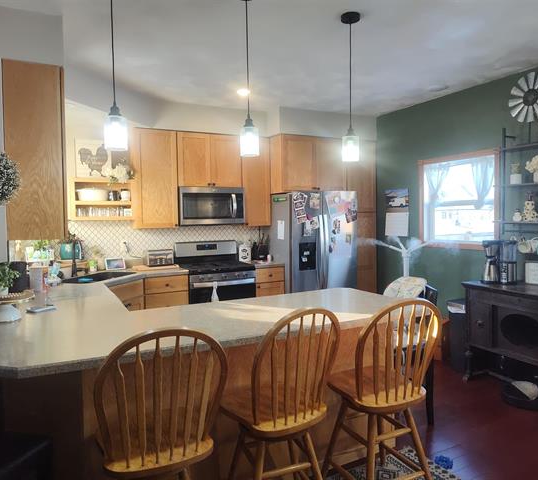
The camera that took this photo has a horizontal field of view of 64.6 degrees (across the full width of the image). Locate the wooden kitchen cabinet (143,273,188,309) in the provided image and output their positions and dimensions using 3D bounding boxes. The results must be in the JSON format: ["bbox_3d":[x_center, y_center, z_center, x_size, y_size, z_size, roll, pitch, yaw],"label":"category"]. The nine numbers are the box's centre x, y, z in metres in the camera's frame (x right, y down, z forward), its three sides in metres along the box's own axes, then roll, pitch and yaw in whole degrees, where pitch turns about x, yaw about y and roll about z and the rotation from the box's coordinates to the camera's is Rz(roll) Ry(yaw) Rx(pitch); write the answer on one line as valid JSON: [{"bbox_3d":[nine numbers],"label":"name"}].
[{"bbox_3d":[-1.178,0.804,4.655,0.460,0.876,0.610,-2,3,-26],"label":"wooden kitchen cabinet"}]

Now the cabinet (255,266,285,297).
[{"bbox_3d":[-0.120,0.747,5.129,0.369,0.905,0.634,-3,3,-27],"label":"cabinet"}]

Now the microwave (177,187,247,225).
[{"bbox_3d":[-0.704,-0.386,4.923,0.759,0.412,0.402,-3,3,-27],"label":"microwave"}]

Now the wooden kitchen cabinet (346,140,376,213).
[{"bbox_3d":[1.041,-0.810,5.665,0.462,0.912,0.620,-2,3,-26],"label":"wooden kitchen cabinet"}]

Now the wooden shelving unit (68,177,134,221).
[{"bbox_3d":[-1.790,-0.424,4.519,0.660,0.445,0.240,-2,3,-26],"label":"wooden shelving unit"}]

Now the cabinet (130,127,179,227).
[{"bbox_3d":[-1.273,-0.654,4.710,0.467,1.051,0.330,-2,3,-26],"label":"cabinet"}]

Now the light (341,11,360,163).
[{"bbox_3d":[0.519,-0.950,2.679,0.119,0.911,0.119,-1,3,0],"label":"light"}]

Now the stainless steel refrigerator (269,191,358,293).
[{"bbox_3d":[0.504,0.298,5.314,0.917,1.760,0.815,-3,3,-27],"label":"stainless steel refrigerator"}]

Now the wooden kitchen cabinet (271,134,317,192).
[{"bbox_3d":[0.223,-0.900,5.265,0.467,0.664,0.620,-2,3,-26],"label":"wooden kitchen cabinet"}]

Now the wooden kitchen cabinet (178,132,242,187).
[{"bbox_3d":[-0.724,-0.895,4.918,0.759,0.586,0.352,-3,3,-27],"label":"wooden kitchen cabinet"}]

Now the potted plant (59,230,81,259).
[{"bbox_3d":[-2.010,0.060,4.313,0.200,0.295,0.190,-2,3,-26],"label":"potted plant"}]

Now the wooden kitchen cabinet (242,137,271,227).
[{"bbox_3d":[-0.211,-0.697,5.224,0.365,1.051,0.330,-2,3,-26],"label":"wooden kitchen cabinet"}]

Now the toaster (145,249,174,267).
[{"bbox_3d":[-1.225,0.196,4.760,0.278,0.170,0.240,-2,3,-26],"label":"toaster"}]

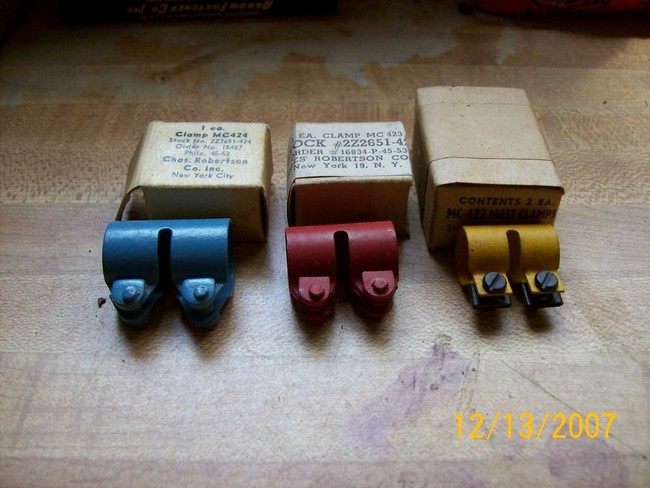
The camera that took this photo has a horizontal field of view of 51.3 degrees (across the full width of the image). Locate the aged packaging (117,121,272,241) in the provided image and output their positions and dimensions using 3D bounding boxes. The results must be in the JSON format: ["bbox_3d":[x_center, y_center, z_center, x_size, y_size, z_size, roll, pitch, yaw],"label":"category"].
[{"bbox_3d":[-0.048,-0.025,0.263,0.053,0.025,0.043,-1,42,0],"label":"aged packaging"}]

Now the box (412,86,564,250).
[{"bbox_3d":[0.061,-0.032,0.267,0.044,0.028,0.068,0,42,1],"label":"box"}]

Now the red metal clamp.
[{"bbox_3d":[0.006,0.008,0.227,0.035,0.024,0.034,-3,42,-2],"label":"red metal clamp"}]

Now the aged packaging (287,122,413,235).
[{"bbox_3d":[0.009,-0.025,0.261,0.044,0.028,0.037,-1,42,0],"label":"aged packaging"}]

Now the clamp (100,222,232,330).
[{"bbox_3d":[-0.051,0.008,0.226,0.040,0.025,0.036,-1,42,0],"label":"clamp"}]

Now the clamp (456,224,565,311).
[{"bbox_3d":[0.062,0.007,0.229,0.031,0.021,0.030,-1,42,0],"label":"clamp"}]

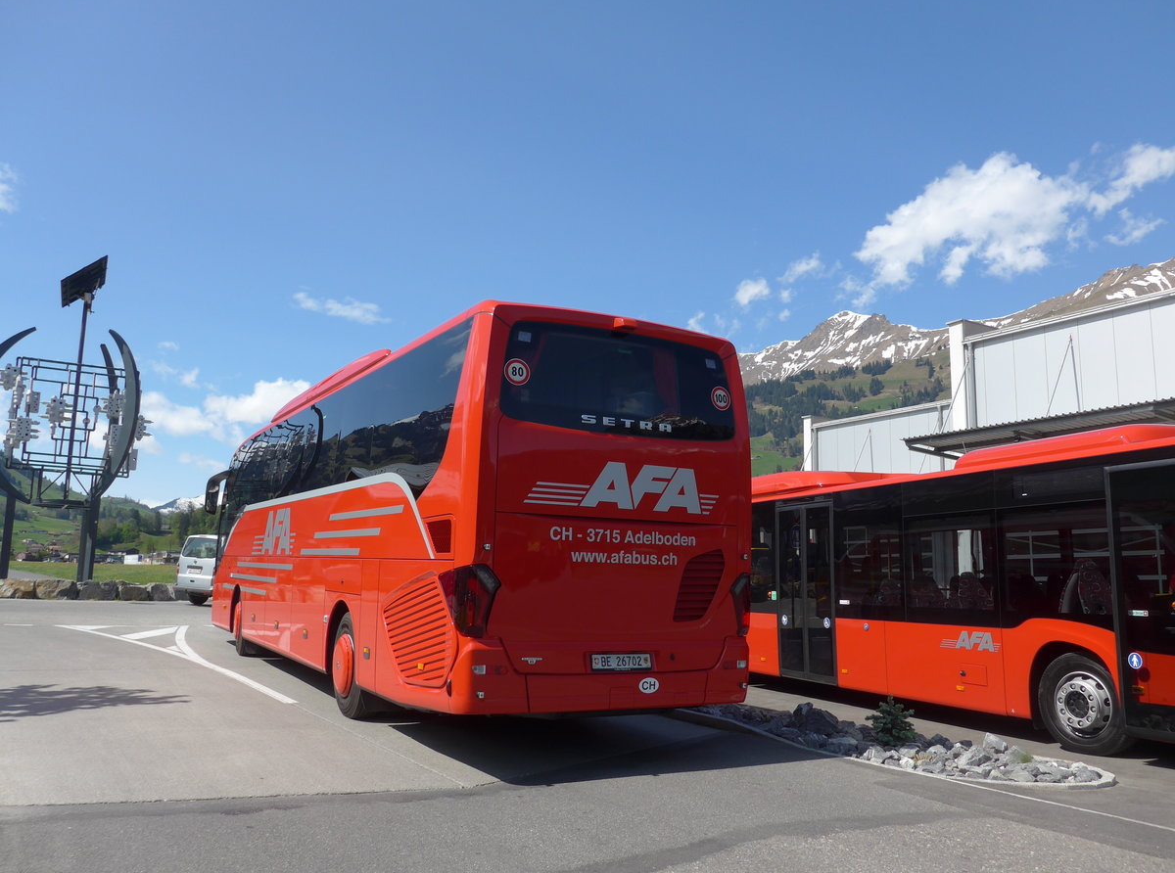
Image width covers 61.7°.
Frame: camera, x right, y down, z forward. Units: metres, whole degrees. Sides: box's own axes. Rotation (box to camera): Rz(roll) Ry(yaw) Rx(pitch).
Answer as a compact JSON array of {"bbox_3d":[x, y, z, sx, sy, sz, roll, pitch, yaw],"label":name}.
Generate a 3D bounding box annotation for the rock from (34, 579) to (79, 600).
[{"bbox_3d":[-16.246,4.700,30.280,1.160,0.580,0.750,5,-8,-23],"label":"rock"}]

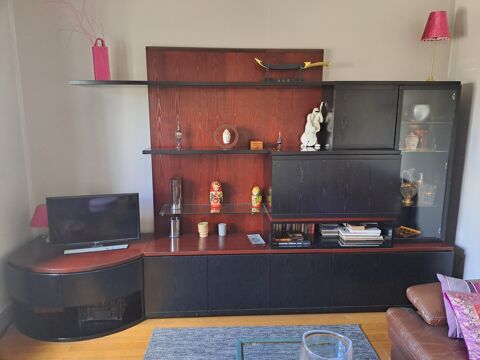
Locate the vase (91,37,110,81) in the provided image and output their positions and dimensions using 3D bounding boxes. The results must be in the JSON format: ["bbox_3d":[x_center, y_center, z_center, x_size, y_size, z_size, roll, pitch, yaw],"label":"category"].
[{"bbox_3d":[-1.163,-1.004,2.917,0.121,0.343,0.092,-1,9,-3],"label":"vase"}]

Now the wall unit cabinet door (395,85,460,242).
[{"bbox_3d":[1.472,-0.106,2.826,0.500,1.275,0.030,-1,10,-3],"label":"wall unit cabinet door"}]

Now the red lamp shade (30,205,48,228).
[{"bbox_3d":[-1.748,0.318,3.088,0.198,0.172,0.198,-1,9,-3],"label":"red lamp shade"}]

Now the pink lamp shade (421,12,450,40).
[{"bbox_3d":[1.692,-1.321,2.970,0.221,0.198,0.221,-1,9,-3],"label":"pink lamp shade"}]

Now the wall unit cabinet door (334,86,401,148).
[{"bbox_3d":[1.034,-0.511,2.865,0.535,0.517,0.029,-1,9,-3],"label":"wall unit cabinet door"}]

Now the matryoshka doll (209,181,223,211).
[{"bbox_3d":[-0.206,0.139,3.088,0.116,0.254,0.116,-1,9,-3],"label":"matryoshka doll"}]

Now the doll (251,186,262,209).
[{"bbox_3d":[0.154,0.161,3.087,0.090,0.209,0.090,-1,9,-3],"label":"doll"}]

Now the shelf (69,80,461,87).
[{"bbox_3d":[0.225,-0.816,3.002,3.174,0.035,0.414,-1,9,-3],"label":"shelf"}]

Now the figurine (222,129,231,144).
[{"bbox_3d":[-0.110,-0.369,2.967,0.074,0.130,0.052,-1,9,-3],"label":"figurine"}]

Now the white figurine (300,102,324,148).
[{"bbox_3d":[0.654,-0.492,3.133,0.193,0.408,0.138,-1,9,-3],"label":"white figurine"}]

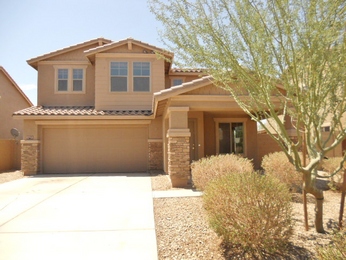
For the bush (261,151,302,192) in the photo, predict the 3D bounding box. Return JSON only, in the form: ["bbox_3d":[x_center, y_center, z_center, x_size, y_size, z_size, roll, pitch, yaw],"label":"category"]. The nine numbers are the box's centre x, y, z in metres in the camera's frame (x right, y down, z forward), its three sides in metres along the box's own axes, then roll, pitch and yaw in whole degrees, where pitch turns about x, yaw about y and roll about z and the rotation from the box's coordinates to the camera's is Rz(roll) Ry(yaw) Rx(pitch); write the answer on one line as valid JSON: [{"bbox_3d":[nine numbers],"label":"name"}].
[{"bbox_3d":[3.681,1.316,9.059,1.478,1.218,1.450,0,-2,-4],"label":"bush"}]

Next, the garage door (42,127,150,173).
[{"bbox_3d":[-3.647,0.982,12.779,4.869,2.173,0.100,0,-2,-4],"label":"garage door"}]

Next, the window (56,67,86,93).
[{"bbox_3d":[-5.107,-2.490,13.543,1.435,1.282,0.130,0,-2,-4],"label":"window"}]

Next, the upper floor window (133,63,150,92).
[{"bbox_3d":[-1.519,-2.551,13.047,0.841,1.463,0.120,0,-2,-4],"label":"upper floor window"}]

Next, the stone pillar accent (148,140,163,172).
[{"bbox_3d":[-0.805,1.190,12.714,0.668,1.482,0.500,0,-2,-4],"label":"stone pillar accent"}]

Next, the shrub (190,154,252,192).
[{"bbox_3d":[1.659,1.359,9.006,2.110,1.078,1.800,0,-2,-4],"label":"shrub"}]

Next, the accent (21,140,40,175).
[{"bbox_3d":[-6.386,1.254,12.263,0.759,1.552,0.500,0,-2,-4],"label":"accent"}]

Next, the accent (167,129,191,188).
[{"bbox_3d":[0.176,0.909,8.851,0.703,1.838,0.680,0,-2,-4],"label":"accent"}]

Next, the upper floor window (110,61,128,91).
[{"bbox_3d":[-2.568,-2.535,12.968,0.836,1.454,0.120,0,-2,-4],"label":"upper floor window"}]

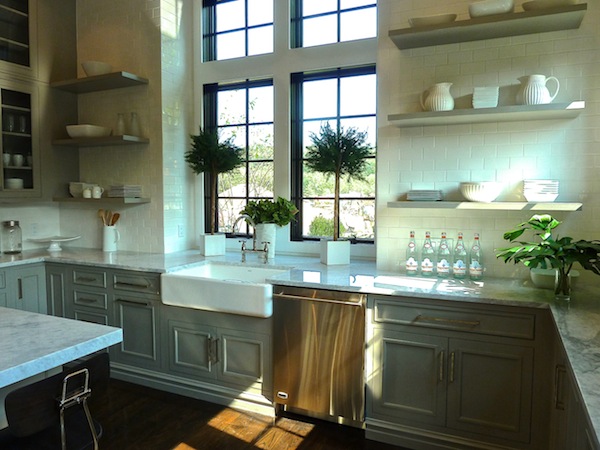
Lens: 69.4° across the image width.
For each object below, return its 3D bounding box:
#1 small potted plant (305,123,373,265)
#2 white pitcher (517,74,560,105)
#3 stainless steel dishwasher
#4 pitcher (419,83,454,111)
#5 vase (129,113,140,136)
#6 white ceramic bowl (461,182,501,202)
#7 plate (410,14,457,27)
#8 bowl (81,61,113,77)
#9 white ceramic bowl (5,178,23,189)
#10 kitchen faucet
[{"bbox_3d":[0.296,-0.260,3.452,0.540,1.135,0.540,-1,4,-15],"label":"small potted plant"},{"bbox_3d":[1.389,-0.767,2.494,0.190,0.195,0.150,2,5,25],"label":"white pitcher"},{"bbox_3d":[0.222,0.800,2.958,0.610,0.855,0.600,2,5,25],"label":"stainless steel dishwasher"},{"bbox_3d":[0.868,-0.790,2.737,0.210,0.200,0.175,2,5,25],"label":"pitcher"},{"bbox_3d":[-1.502,-0.902,3.945,0.087,0.225,0.087,2,4,24],"label":"vase"},{"bbox_3d":[1.107,-0.201,2.660,0.250,0.117,0.250,2,5,25],"label":"white ceramic bowl"},{"bbox_3d":[0.829,-1.237,2.704,0.290,0.082,0.250,2,5,25],"label":"plate"},{"bbox_3d":[-1.890,-1.399,4.012,0.265,0.150,0.265,2,4,24],"label":"bowl"},{"bbox_3d":[-2.601,-0.372,3.939,0.150,0.095,0.150,2,5,25],"label":"white ceramic bowl"},{"bbox_3d":[-0.416,0.117,3.369,0.260,0.388,0.280,2,4,24],"label":"kitchen faucet"}]

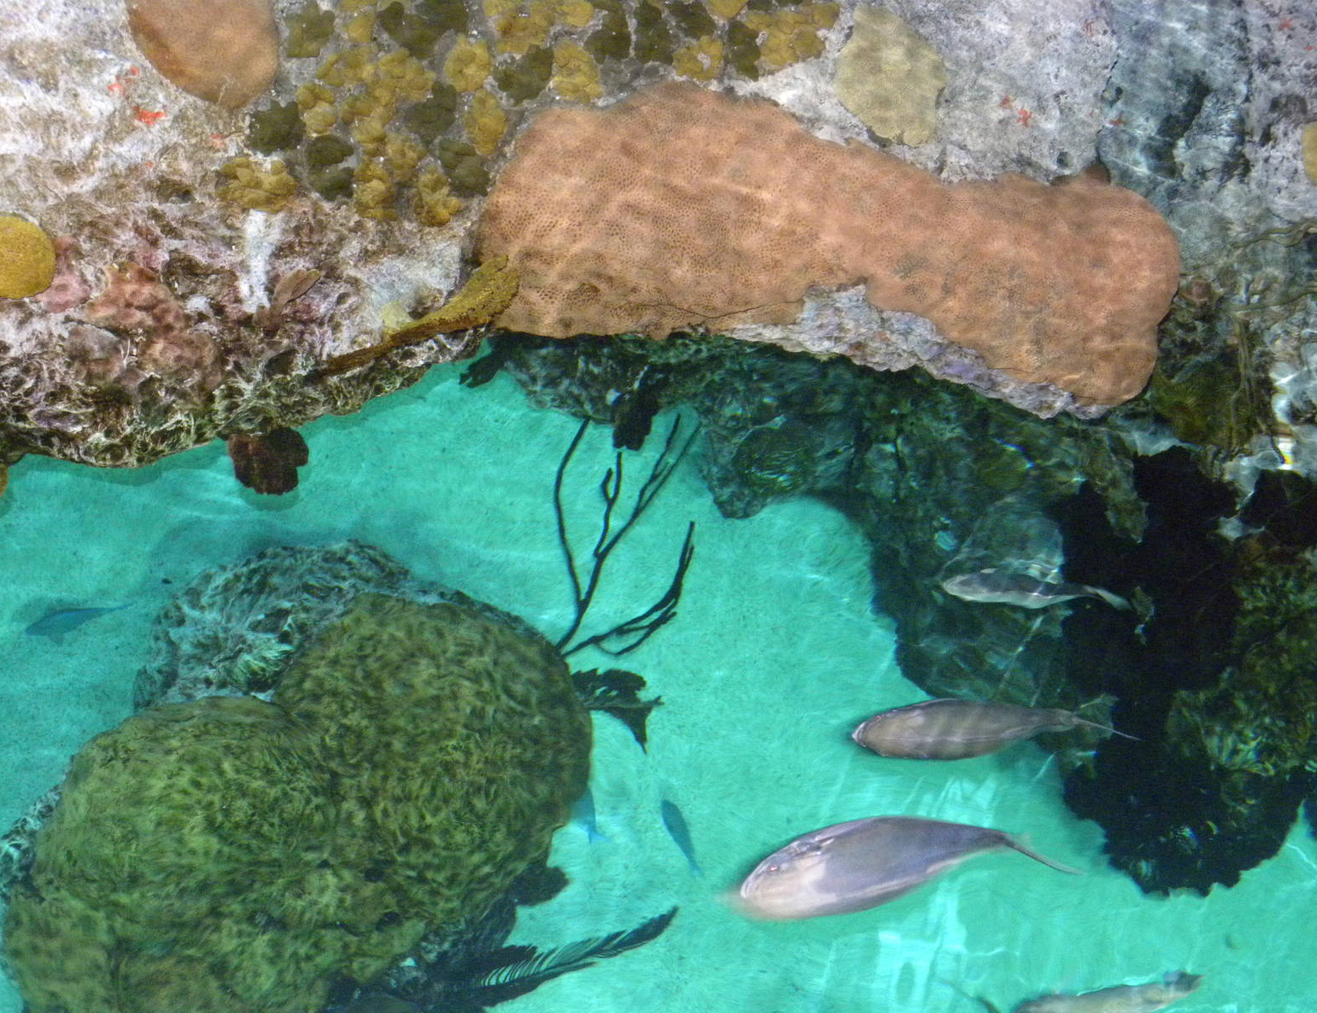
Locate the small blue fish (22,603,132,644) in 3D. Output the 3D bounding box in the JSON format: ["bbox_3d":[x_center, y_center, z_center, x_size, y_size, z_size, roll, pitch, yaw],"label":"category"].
[{"bbox_3d":[-1.525,0.306,4.200,0.279,0.089,0.045,-16,63,-8],"label":"small blue fish"}]

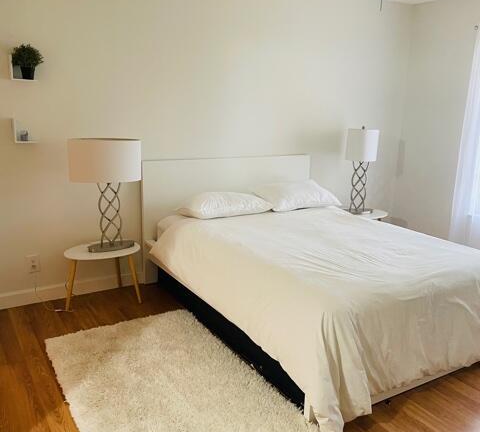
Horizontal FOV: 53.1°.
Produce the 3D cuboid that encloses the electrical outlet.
[{"bbox_3d":[-1.482,0.342,3.436,0.080,0.125,0.012,-6,16,-30],"label":"electrical outlet"}]

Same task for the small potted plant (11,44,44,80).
[{"bbox_3d":[-1.347,-0.979,3.062,0.185,0.215,0.175,-6,16,-30],"label":"small potted plant"}]

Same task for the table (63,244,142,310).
[{"bbox_3d":[-0.982,0.436,3.486,0.530,0.430,0.420,-6,16,-30],"label":"table"}]

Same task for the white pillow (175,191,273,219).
[{"bbox_3d":[-0.107,-0.106,3.804,0.720,0.170,0.420,-6,16,-30],"label":"white pillow"}]

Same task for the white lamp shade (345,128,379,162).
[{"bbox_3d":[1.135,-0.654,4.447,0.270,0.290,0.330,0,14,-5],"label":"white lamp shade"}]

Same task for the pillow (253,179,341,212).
[{"bbox_3d":[0.474,-0.184,4.113,0.670,0.190,0.420,-6,16,-30],"label":"pillow"}]

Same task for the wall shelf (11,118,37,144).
[{"bbox_3d":[-1.406,-0.561,3.165,0.140,0.157,0.105,-6,16,-30],"label":"wall shelf"}]

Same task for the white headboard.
[{"bbox_3d":[-0.068,0.005,4.139,1.590,1.005,0.065,-6,16,-30],"label":"white headboard"}]

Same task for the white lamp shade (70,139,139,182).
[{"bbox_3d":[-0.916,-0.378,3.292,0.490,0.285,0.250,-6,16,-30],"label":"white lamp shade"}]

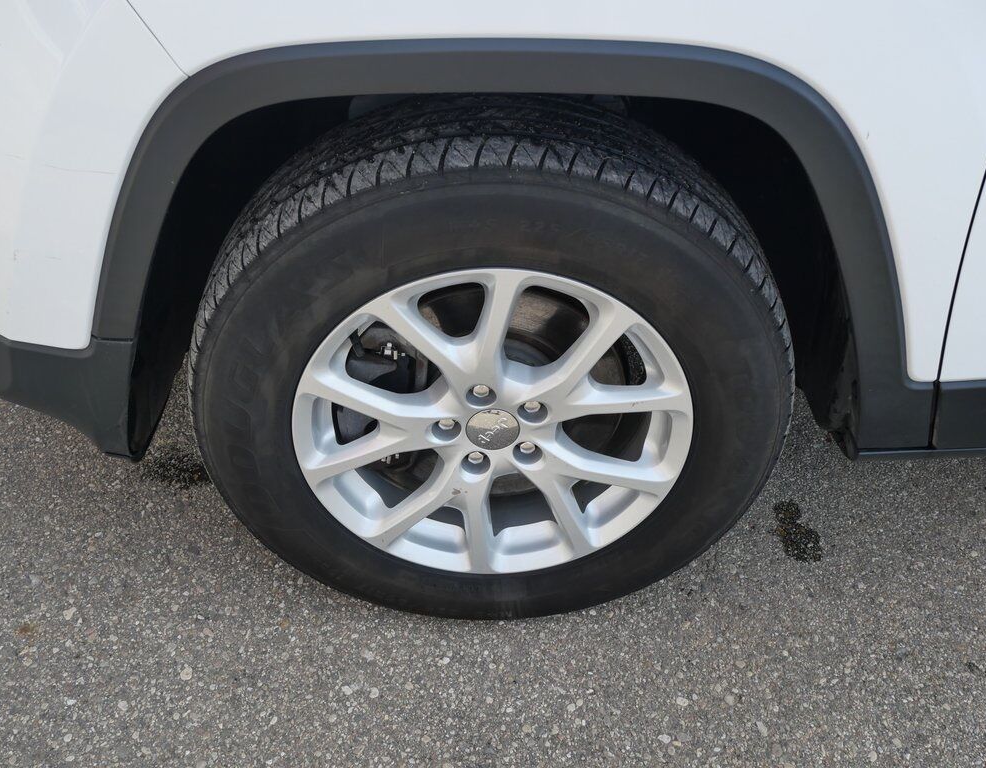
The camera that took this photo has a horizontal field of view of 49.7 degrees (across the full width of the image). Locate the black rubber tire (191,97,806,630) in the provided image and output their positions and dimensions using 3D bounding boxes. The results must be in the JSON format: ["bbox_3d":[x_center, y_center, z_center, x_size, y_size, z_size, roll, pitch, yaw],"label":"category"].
[{"bbox_3d":[-0.002,-0.001,1.323,0.722,0.712,0.228,-1,38,-1],"label":"black rubber tire"}]

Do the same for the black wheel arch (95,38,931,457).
[{"bbox_3d":[0.037,-0.135,1.108,0.905,0.488,0.110,-1,38,-1],"label":"black wheel arch"}]

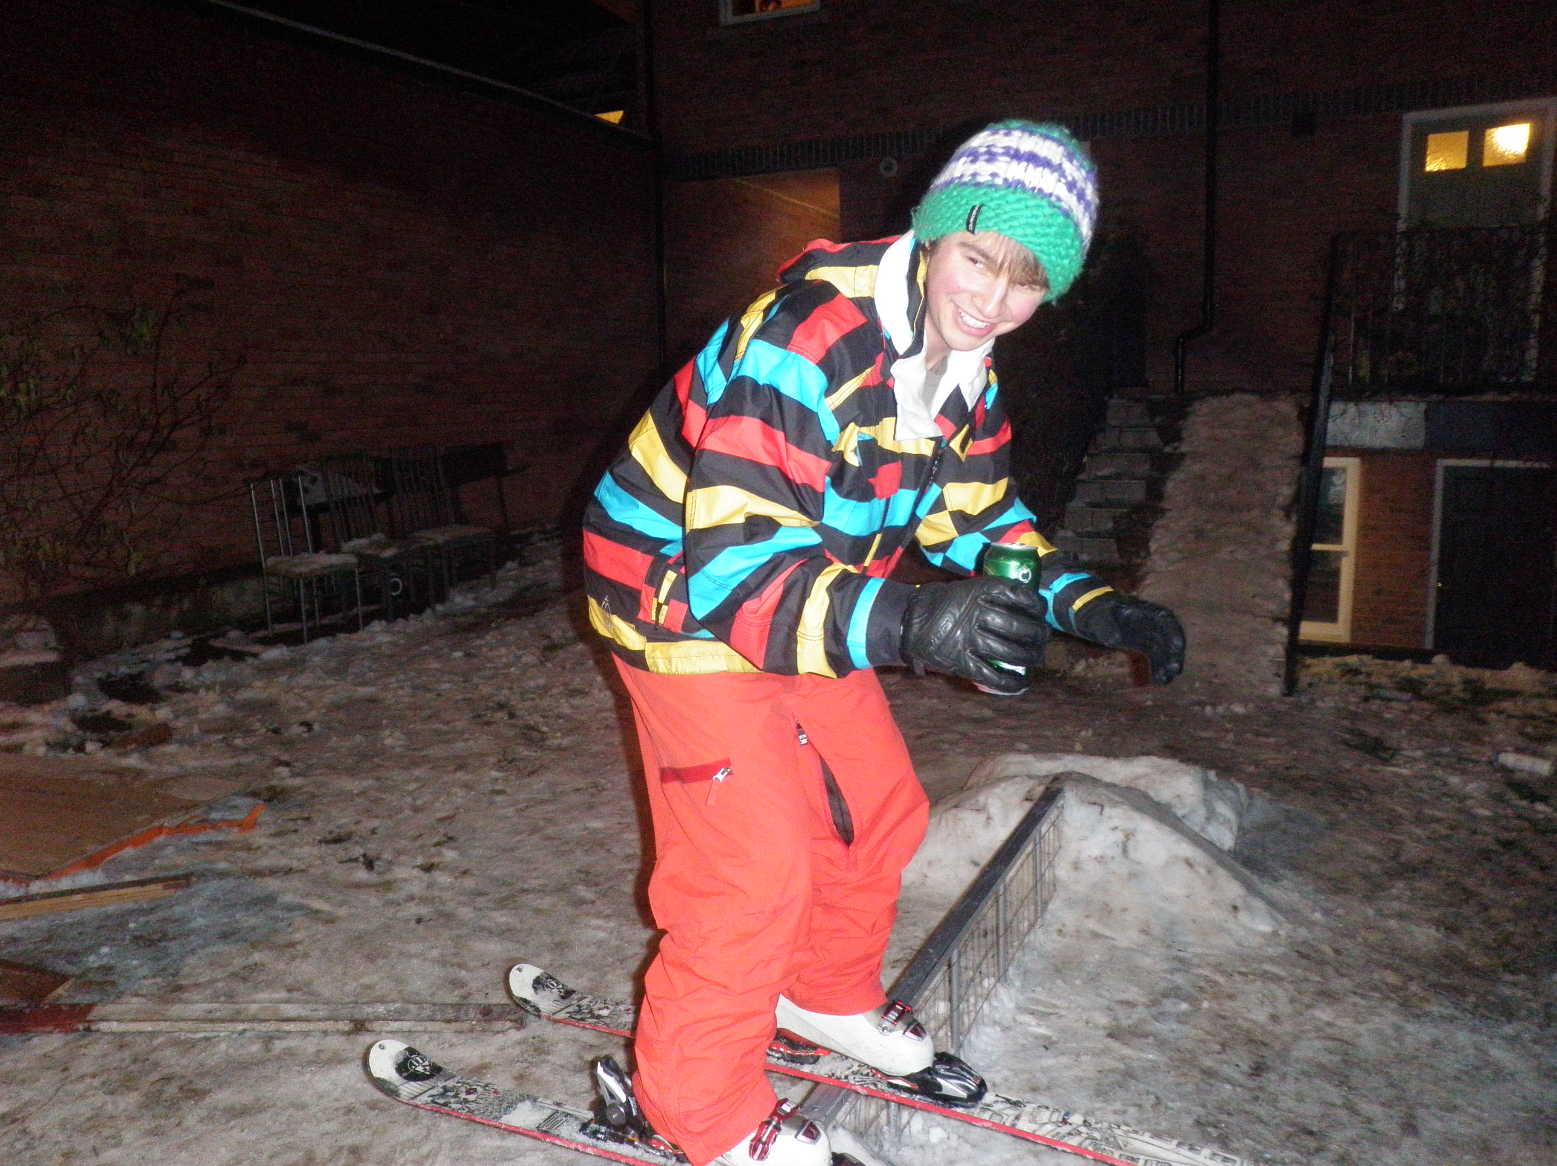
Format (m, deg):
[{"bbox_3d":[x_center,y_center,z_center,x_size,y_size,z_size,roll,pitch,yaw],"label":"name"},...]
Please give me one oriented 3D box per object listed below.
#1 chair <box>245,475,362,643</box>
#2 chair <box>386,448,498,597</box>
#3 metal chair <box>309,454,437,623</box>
[{"bbox_3d":[-2.864,-0.170,7.633,0.460,0.955,0.420,4,10,30],"label":"chair"},{"bbox_3d":[-2.352,-0.432,8.885,0.480,1.014,0.420,4,10,30],"label":"chair"},{"bbox_3d":[-2.597,-0.321,8.216,0.480,1.009,0.410,3,10,23],"label":"metal chair"}]

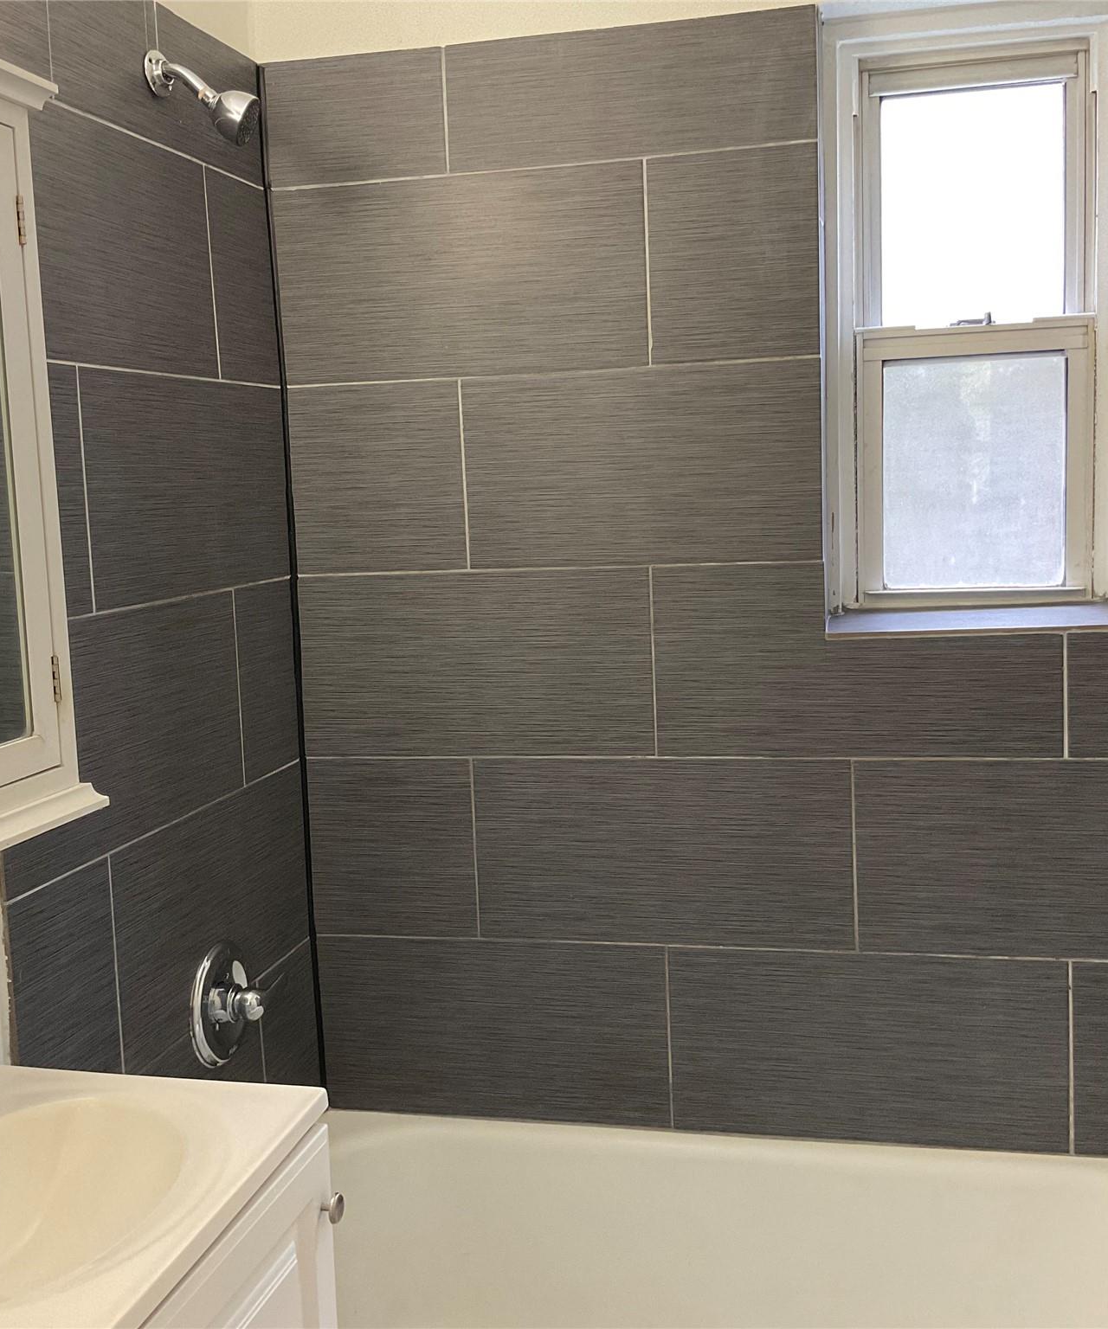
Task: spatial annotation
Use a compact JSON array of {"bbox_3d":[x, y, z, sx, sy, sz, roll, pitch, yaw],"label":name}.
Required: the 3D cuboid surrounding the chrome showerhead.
[{"bbox_3d":[-0.468,-0.771,2.021,0.150,0.142,0.070,-1,7,13],"label":"chrome showerhead"}]

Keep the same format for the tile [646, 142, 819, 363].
[{"bbox_3d":[0.271,-0.615,2.237,0.258,0.305,0.010,-1,7,13],"label":"tile"}]

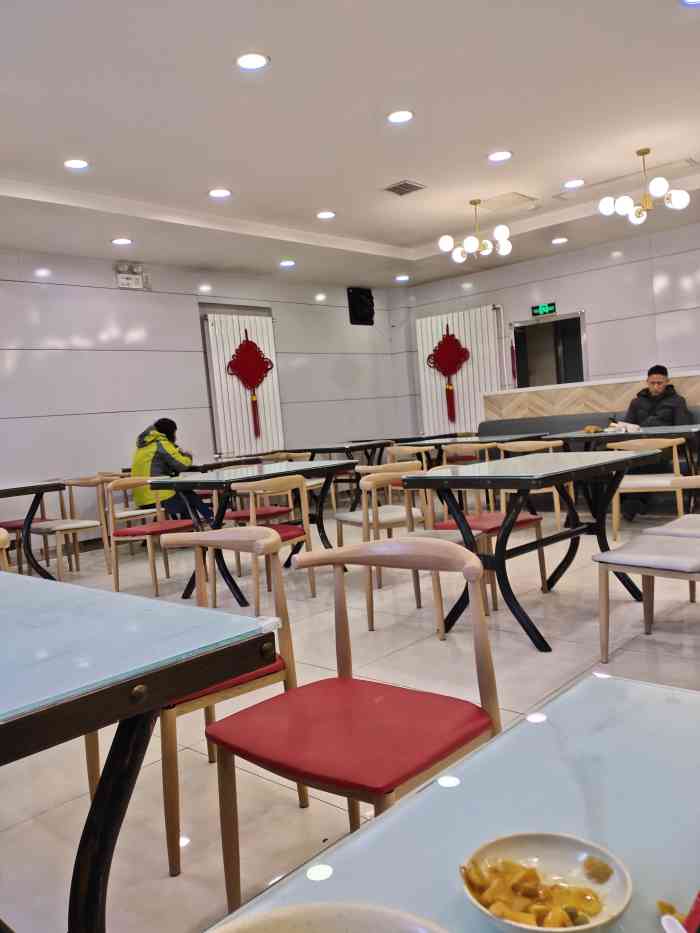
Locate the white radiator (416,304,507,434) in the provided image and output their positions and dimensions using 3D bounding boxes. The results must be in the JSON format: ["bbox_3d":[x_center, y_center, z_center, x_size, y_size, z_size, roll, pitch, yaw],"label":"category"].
[{"bbox_3d":[1.510,-1.258,9.670,1.349,1.605,0.090,-1,6,42],"label":"white radiator"}]

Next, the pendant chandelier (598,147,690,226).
[{"bbox_3d":[2.195,-2.056,5.408,0.660,0.570,0.660,-1,6,44],"label":"pendant chandelier"}]

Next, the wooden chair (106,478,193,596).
[{"bbox_3d":[-1.360,0.460,5.051,0.490,0.760,0.500,-2,5,37],"label":"wooden chair"}]

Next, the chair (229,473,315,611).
[{"bbox_3d":[-0.539,0.445,4.335,0.520,0.755,0.520,-1,6,42],"label":"chair"}]

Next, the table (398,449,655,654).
[{"bbox_3d":[0.960,0.365,3.608,1.182,0.765,0.711,-9,6,-43],"label":"table"}]

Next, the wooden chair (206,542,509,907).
[{"bbox_3d":[0.035,0.594,1.588,0.500,0.760,0.490,-1,5,42],"label":"wooden chair"}]

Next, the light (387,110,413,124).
[{"bbox_3d":[0.313,-2.160,4.522,0.150,0.030,0.150,-5,4,0],"label":"light"}]

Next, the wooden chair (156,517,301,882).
[{"bbox_3d":[-0.436,0.598,2.067,0.500,0.760,0.490,-1,6,45],"label":"wooden chair"}]

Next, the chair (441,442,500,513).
[{"bbox_3d":[1.130,0.163,6.492,0.500,0.760,0.490,-1,5,40],"label":"chair"}]

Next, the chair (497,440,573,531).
[{"bbox_3d":[1.609,0.123,6.188,0.520,0.755,0.520,-1,6,42],"label":"chair"}]

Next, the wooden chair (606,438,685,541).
[{"bbox_3d":[2.207,0.159,5.347,0.500,0.760,0.490,-2,5,36],"label":"wooden chair"}]

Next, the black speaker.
[{"bbox_3d":[0.145,-2.116,9.624,0.330,0.480,0.250,-7,5,-28],"label":"black speaker"}]

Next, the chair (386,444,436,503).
[{"bbox_3d":[0.644,0.182,6.761,0.500,0.760,0.490,-1,5,41],"label":"chair"}]

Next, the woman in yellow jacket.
[{"bbox_3d":[-1.544,0.181,6.207,0.520,1.180,0.760,-1,6,42],"label":"woman in yellow jacket"}]

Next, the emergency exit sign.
[{"bbox_3d":[2.266,-1.846,8.547,0.325,0.125,0.030,-1,6,44],"label":"emergency exit sign"}]

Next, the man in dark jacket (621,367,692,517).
[{"bbox_3d":[2.684,-0.220,6.344,0.580,1.300,0.820,-1,6,44],"label":"man in dark jacket"}]

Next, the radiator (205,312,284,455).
[{"bbox_3d":[-1.195,-0.924,8.373,0.090,1.594,0.979,-1,6,42],"label":"radiator"}]

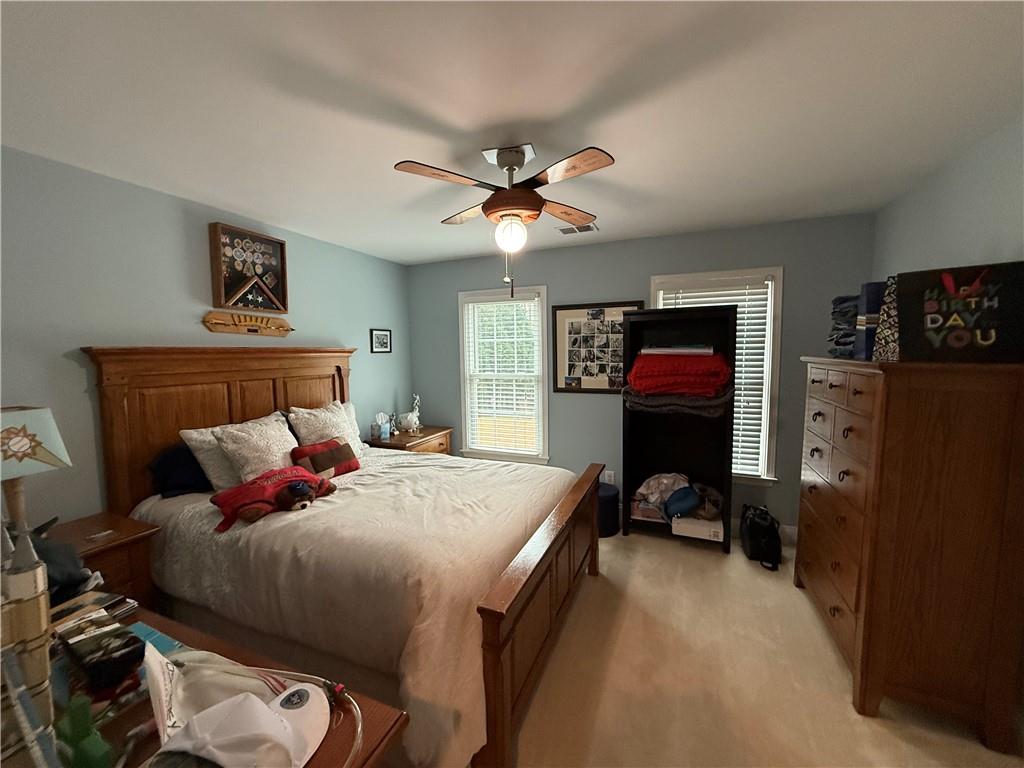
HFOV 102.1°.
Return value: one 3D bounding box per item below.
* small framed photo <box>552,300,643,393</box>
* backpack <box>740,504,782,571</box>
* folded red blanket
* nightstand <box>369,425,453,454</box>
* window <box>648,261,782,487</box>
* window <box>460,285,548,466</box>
[{"bbox_3d":[0.753,-0.311,3.685,0.801,0.792,0.030,1,5,22],"label":"small framed photo"},{"bbox_3d":[1.853,1.098,3.045,0.236,0.352,0.241,1,5,22],"label":"backpack"},{"bbox_3d":[1.300,-0.079,3.255,0.714,0.322,0.352,1,5,22],"label":"folded red blanket"},{"bbox_3d":[-0.968,0.860,4.030,0.513,0.749,0.834,1,5,22],"label":"nightstand"},{"bbox_3d":[1.623,-0.074,3.372,0.950,1.650,0.100,1,5,22],"label":"window"},{"bbox_3d":[-0.092,-0.099,4.082,0.820,1.580,0.060,1,5,22],"label":"window"}]

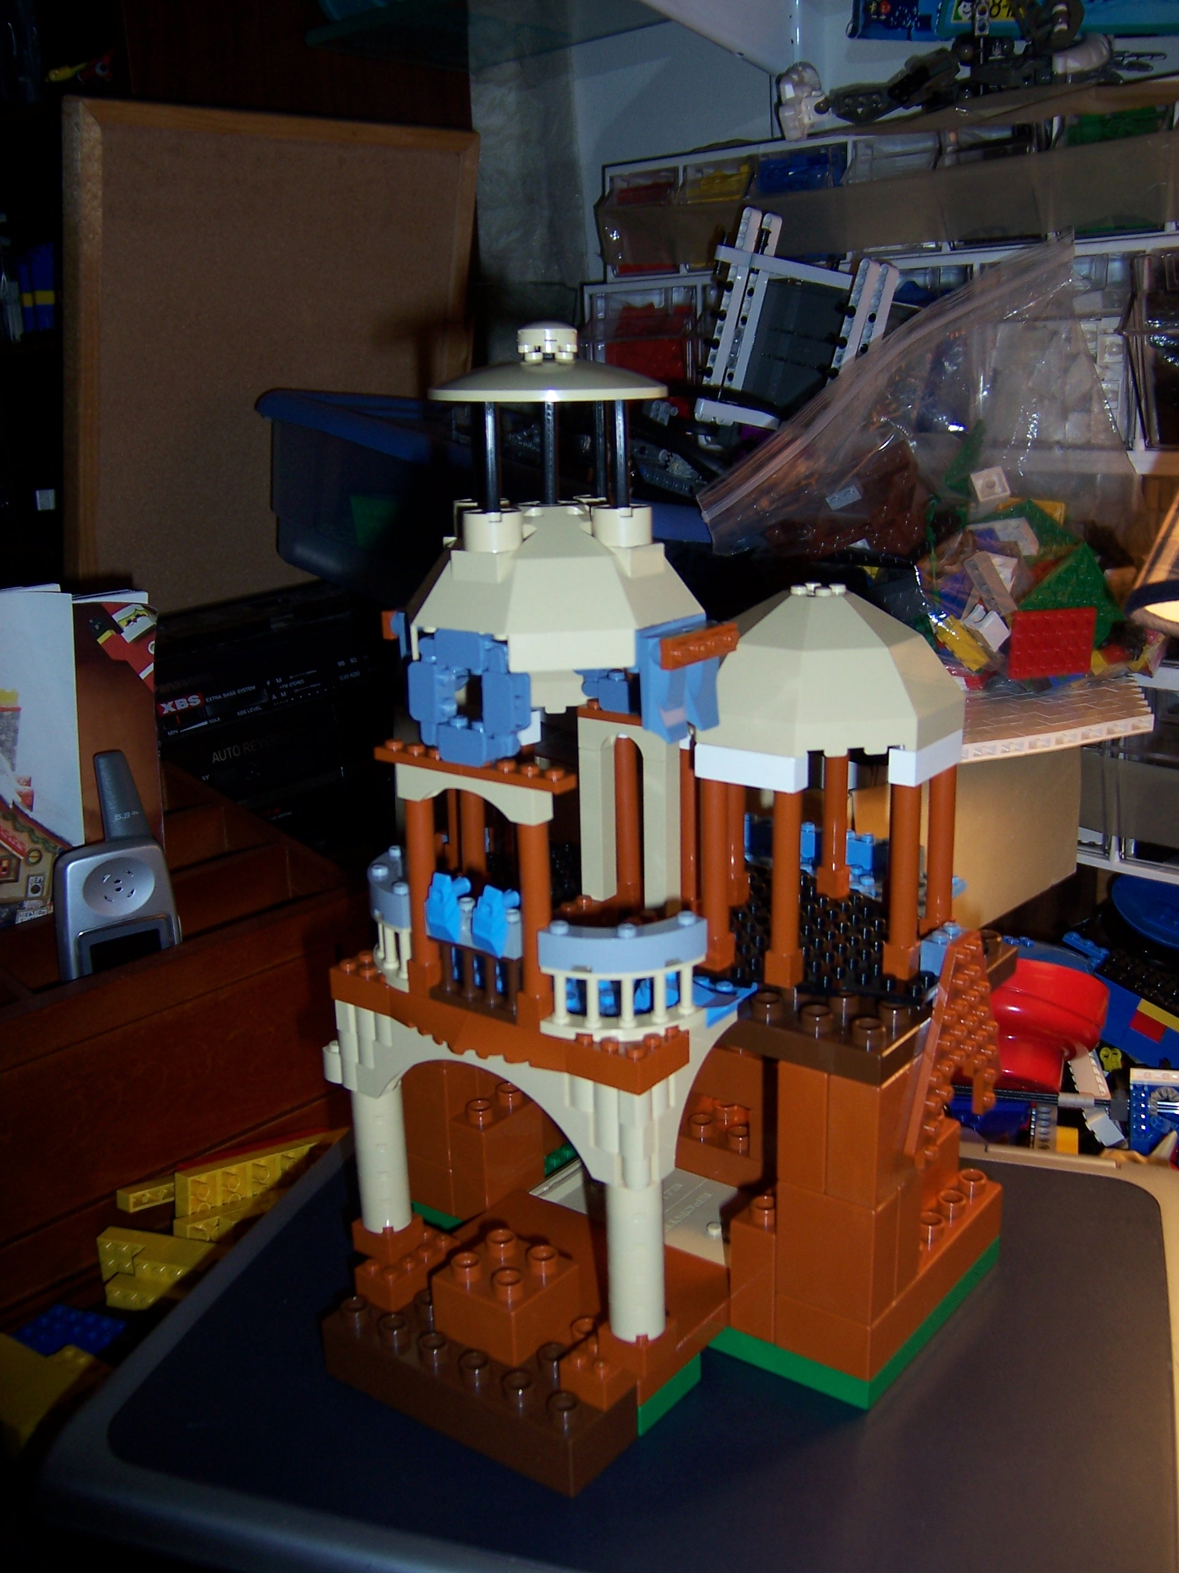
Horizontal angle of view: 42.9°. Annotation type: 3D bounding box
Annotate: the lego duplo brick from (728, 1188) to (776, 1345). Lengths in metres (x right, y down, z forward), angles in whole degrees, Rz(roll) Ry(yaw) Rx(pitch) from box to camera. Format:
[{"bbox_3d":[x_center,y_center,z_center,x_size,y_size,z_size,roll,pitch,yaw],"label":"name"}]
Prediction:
[{"bbox_3d":[0.059,0.146,0.468,0.016,0.043,0.032,10,19,36],"label":"lego duplo brick"}]

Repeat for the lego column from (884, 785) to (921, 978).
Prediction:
[{"bbox_3d":[0.091,0.027,0.434,0.008,0.058,0.008,10,19,36],"label":"lego column"}]

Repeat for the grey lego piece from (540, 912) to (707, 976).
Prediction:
[{"bbox_3d":[0.010,0.042,0.400,0.045,0.011,0.015,-3,16,-7],"label":"grey lego piece"}]

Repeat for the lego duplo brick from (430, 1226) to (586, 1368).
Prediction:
[{"bbox_3d":[-0.025,0.151,0.451,0.032,0.023,0.032,11,20,36],"label":"lego duplo brick"}]

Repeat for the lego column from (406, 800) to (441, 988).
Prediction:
[{"bbox_3d":[-0.047,0.030,0.422,0.008,0.058,0.008,-1,15,0],"label":"lego column"}]

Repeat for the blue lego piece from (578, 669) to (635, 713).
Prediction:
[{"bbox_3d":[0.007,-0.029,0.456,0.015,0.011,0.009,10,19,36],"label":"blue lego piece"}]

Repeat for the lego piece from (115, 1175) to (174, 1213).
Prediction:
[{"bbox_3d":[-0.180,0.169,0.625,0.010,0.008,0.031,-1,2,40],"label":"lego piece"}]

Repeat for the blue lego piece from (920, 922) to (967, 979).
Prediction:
[{"bbox_3d":[0.106,0.048,0.449,0.008,0.011,0.016,10,19,36],"label":"blue lego piece"}]

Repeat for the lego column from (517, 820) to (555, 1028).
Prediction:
[{"bbox_3d":[-0.015,0.036,0.398,0.008,0.058,0.008,10,19,36],"label":"lego column"}]

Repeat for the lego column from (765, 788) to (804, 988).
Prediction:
[{"bbox_3d":[0.056,0.028,0.428,0.008,0.058,0.008,11,20,36],"label":"lego column"}]

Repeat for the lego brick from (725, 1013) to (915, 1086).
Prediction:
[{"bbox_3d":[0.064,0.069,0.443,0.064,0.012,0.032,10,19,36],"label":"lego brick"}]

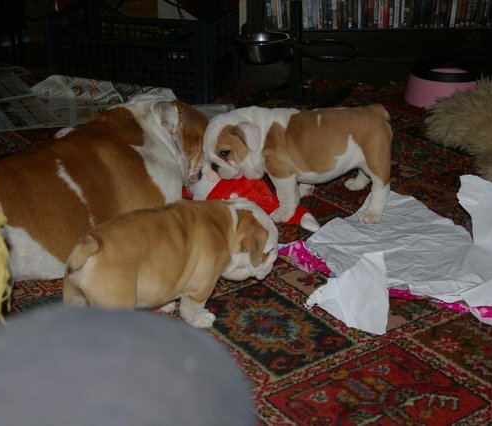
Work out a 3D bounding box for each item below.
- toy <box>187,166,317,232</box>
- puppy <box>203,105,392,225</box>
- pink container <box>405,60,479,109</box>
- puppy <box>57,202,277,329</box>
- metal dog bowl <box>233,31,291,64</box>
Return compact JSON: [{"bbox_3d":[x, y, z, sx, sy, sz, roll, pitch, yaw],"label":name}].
[{"bbox_3d":[0.004,-0.030,1.790,0.300,0.090,0.150,14,28,32],"label":"toy"},{"bbox_3d":[0.095,-0.102,1.803,0.365,0.206,0.165,-1,24,2],"label":"puppy"},{"bbox_3d":[0.547,-0.346,2.468,0.245,0.086,0.245,-2,24,0],"label":"pink container"},{"bbox_3d":[-0.118,0.072,1.445,0.360,0.190,0.160,-12,26,-21],"label":"puppy"},{"bbox_3d":[0.042,-0.427,2.427,0.146,0.064,0.146,-2,24,1],"label":"metal dog bowl"}]

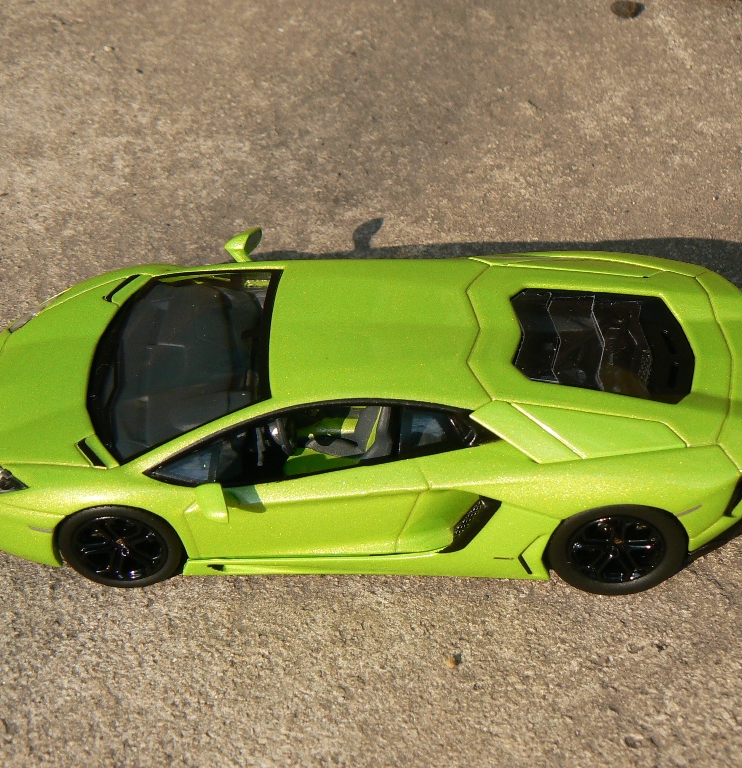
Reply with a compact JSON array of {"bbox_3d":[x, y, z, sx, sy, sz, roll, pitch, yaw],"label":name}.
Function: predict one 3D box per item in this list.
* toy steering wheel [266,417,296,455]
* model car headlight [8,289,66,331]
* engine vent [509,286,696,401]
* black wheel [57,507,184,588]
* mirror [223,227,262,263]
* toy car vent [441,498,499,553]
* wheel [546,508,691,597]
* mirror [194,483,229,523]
[{"bbox_3d":[-0.021,0.010,0.440,0.004,0.013,0.013,-18,40,17],"label":"toy steering wheel"},{"bbox_3d":[-0.084,-0.017,0.478,0.015,0.007,0.013,0,43,2],"label":"model car headlight"},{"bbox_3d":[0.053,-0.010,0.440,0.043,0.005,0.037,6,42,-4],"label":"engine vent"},{"bbox_3d":[-0.057,0.034,0.436,0.028,0.028,0.011,0,43,2],"label":"black wheel"},{"bbox_3d":[-0.032,-0.034,0.480,0.010,0.008,0.010,0,43,2],"label":"mirror"},{"bbox_3d":[0.023,0.031,0.427,0.014,0.018,0.005,8,44,11],"label":"toy car vent"},{"bbox_3d":[0.055,0.034,0.431,0.031,0.031,0.013,0,43,2],"label":"wheel"},{"bbox_3d":[-0.035,0.024,0.417,0.010,0.008,0.010,0,43,2],"label":"mirror"}]

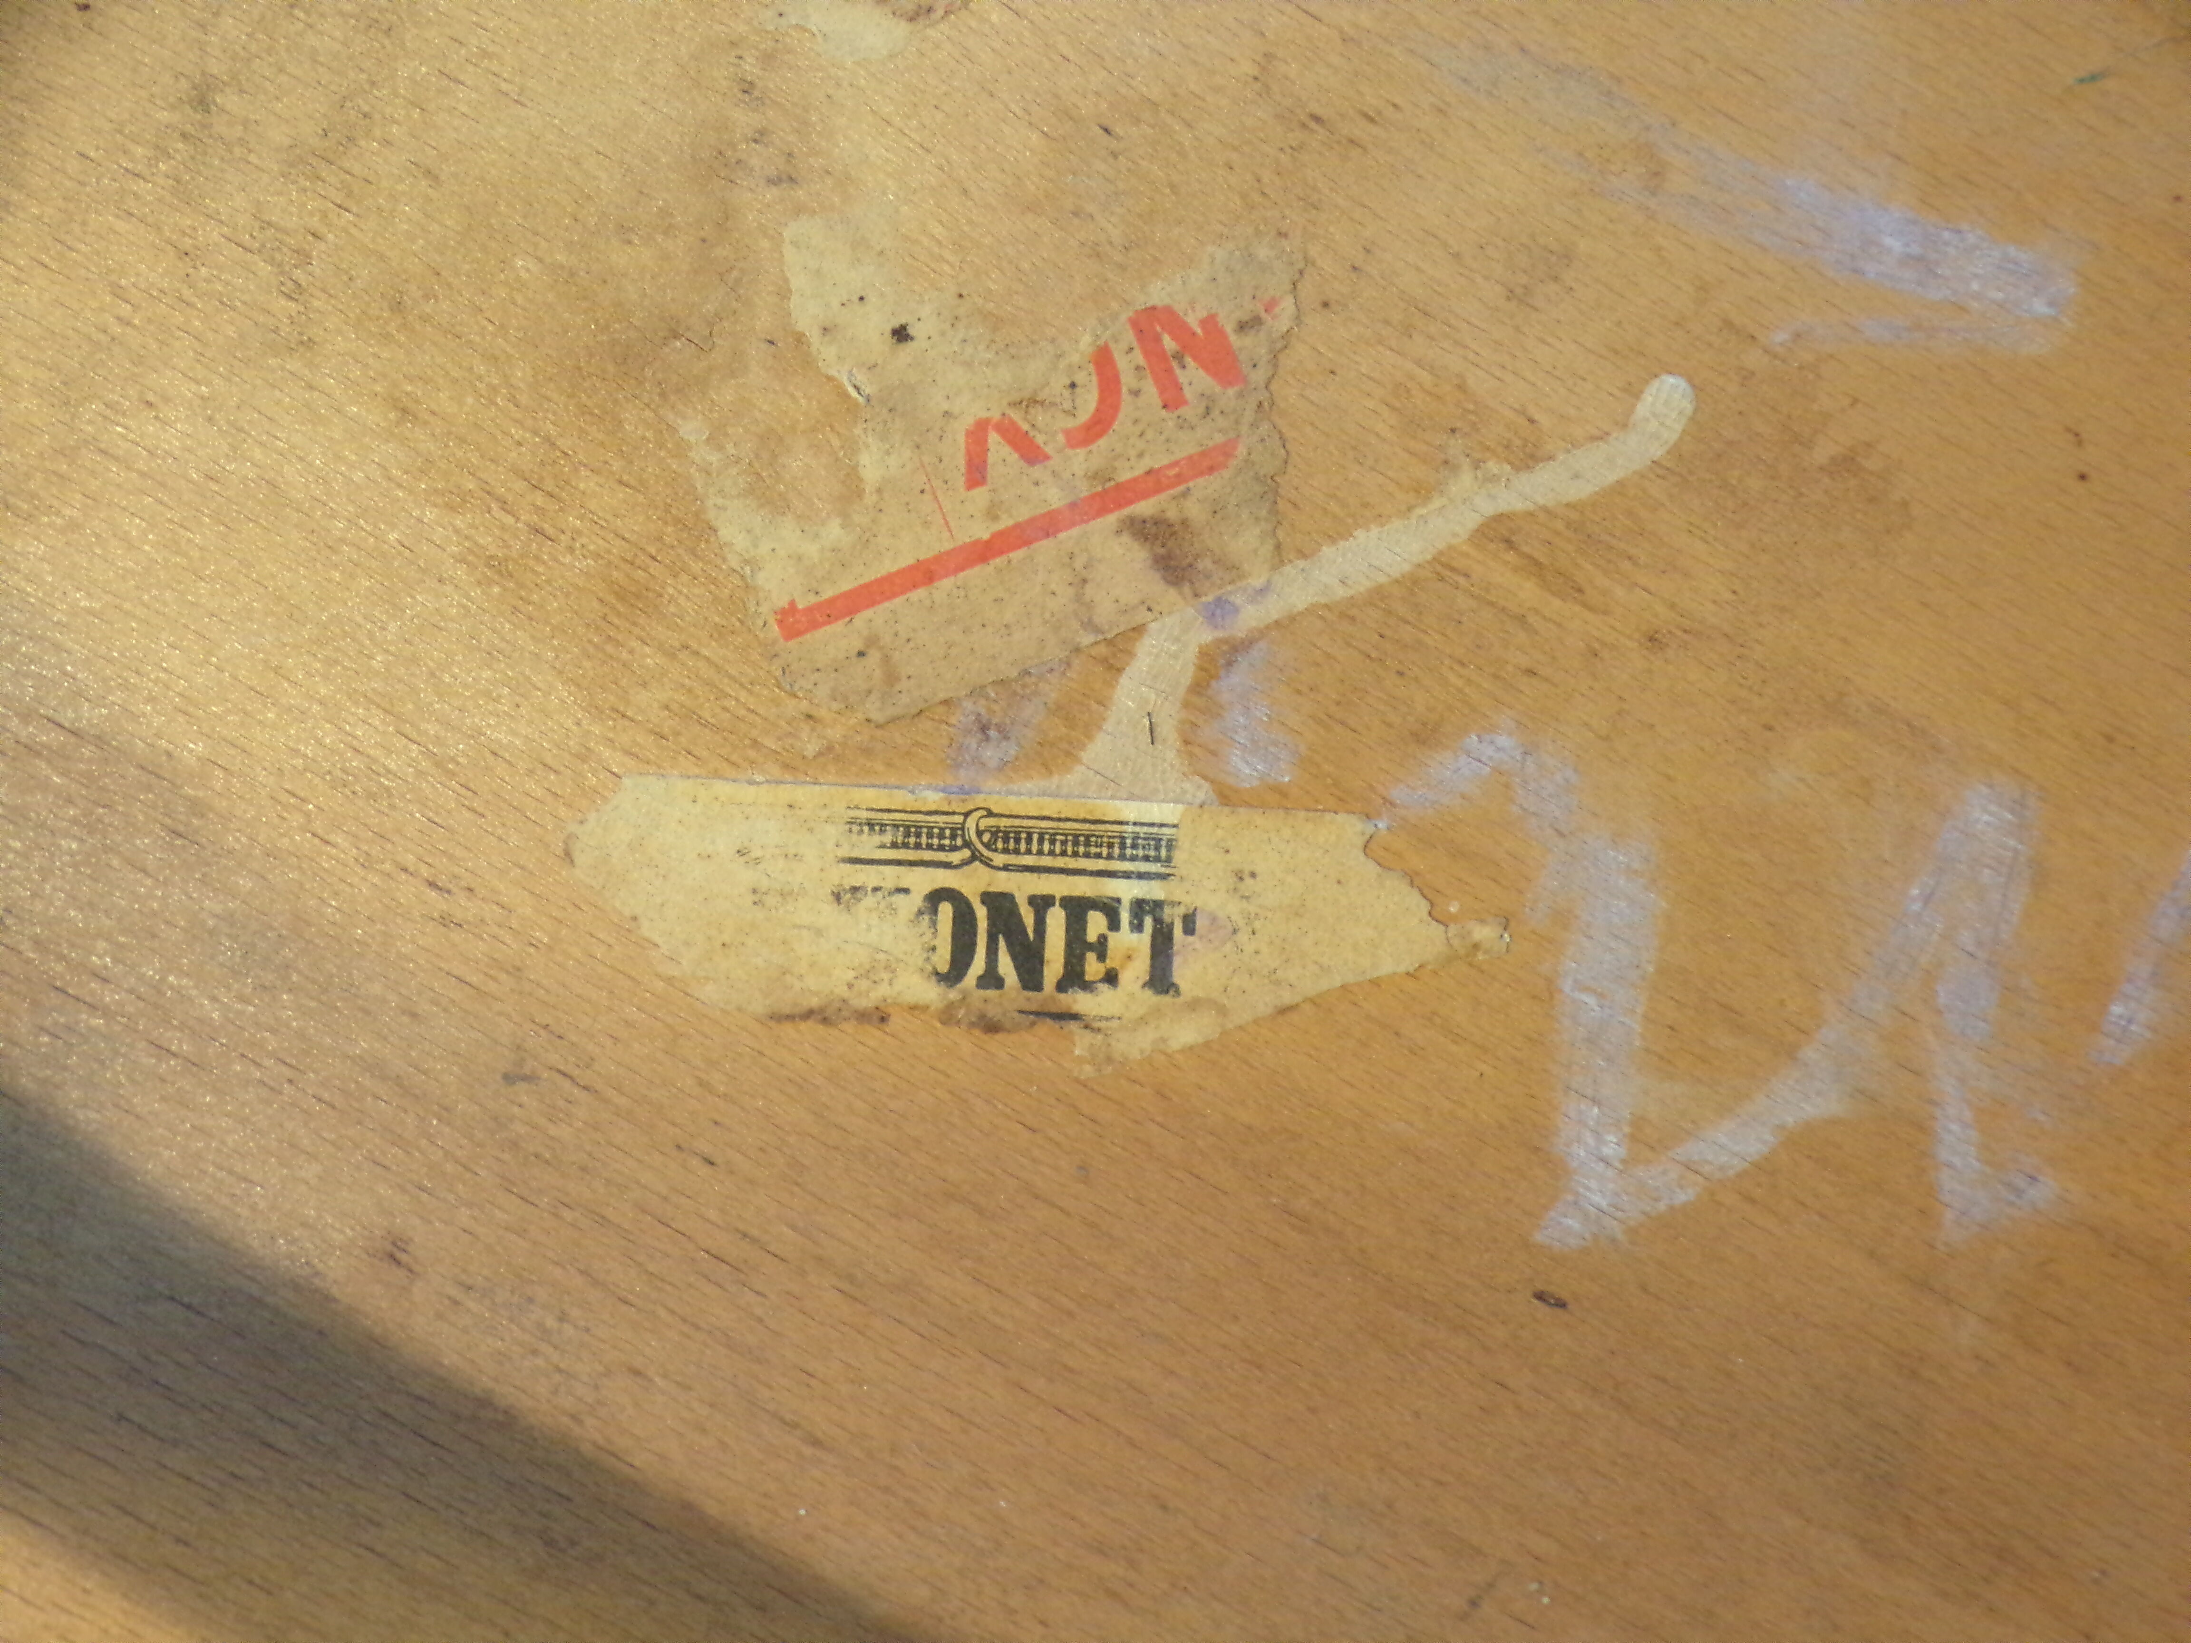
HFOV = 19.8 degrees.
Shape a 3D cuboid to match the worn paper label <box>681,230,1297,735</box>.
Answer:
[{"bbox_3d":[-0.006,-0.028,0.430,0.043,0.001,0.035,-22,90,0],"label":"worn paper label"}]

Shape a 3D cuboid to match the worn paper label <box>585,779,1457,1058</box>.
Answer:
[{"bbox_3d":[-0.005,0.008,0.430,0.062,0.001,0.019,3,90,0],"label":"worn paper label"}]

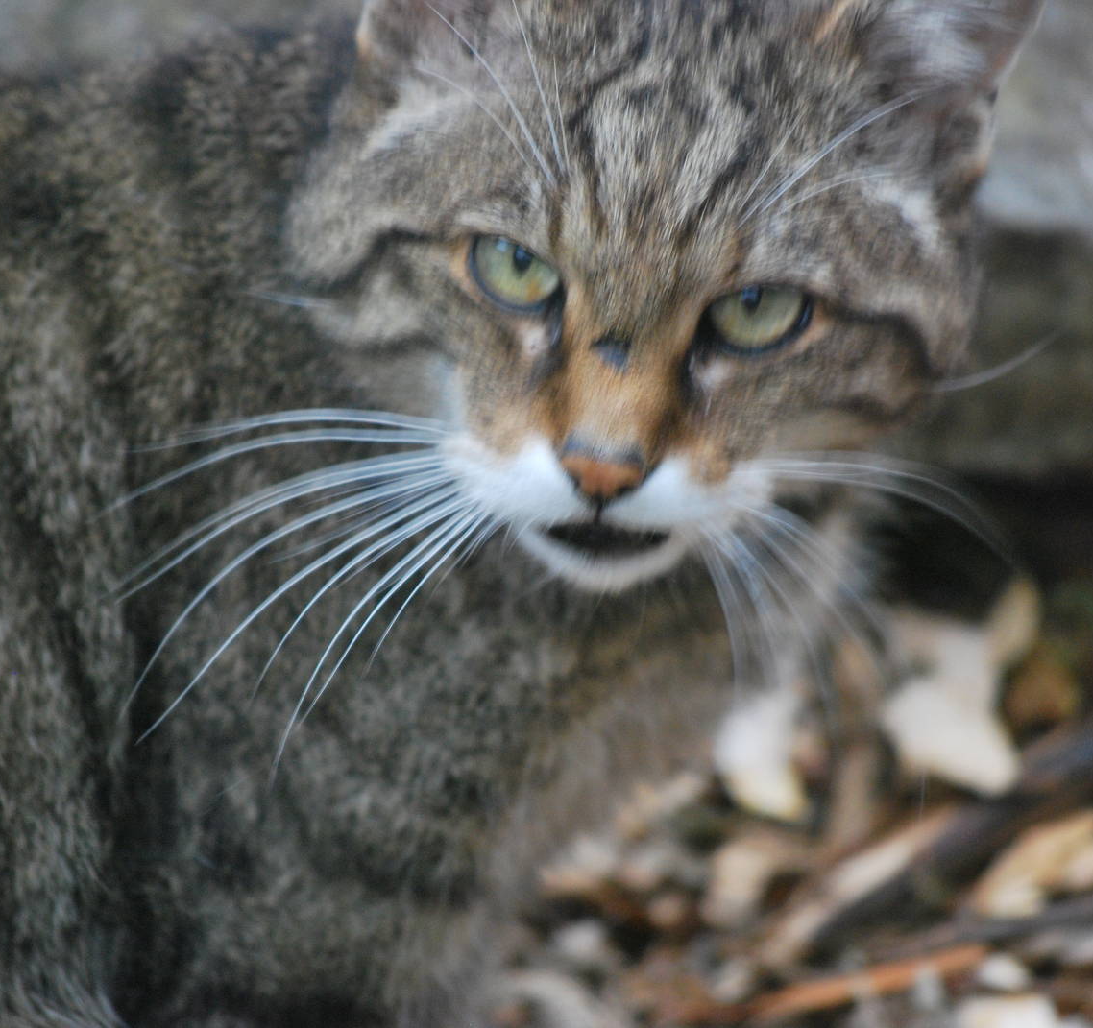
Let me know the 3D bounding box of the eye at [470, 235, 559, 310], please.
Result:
[{"bbox_3d":[-0.005,-0.042,2.250,0.016,0.013,0.010,9,9,3],"label":"eye"}]

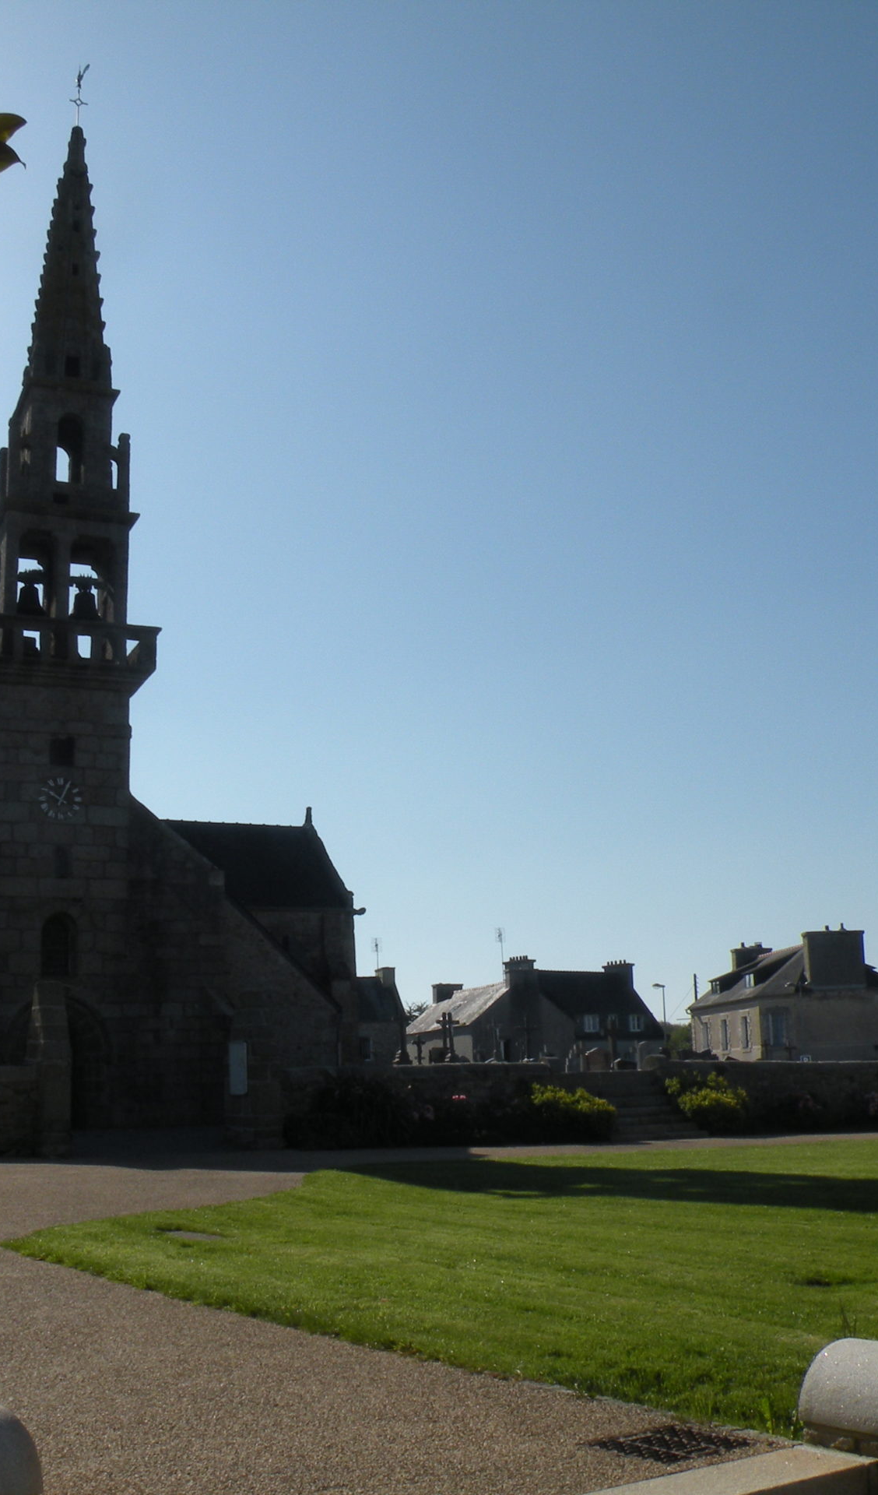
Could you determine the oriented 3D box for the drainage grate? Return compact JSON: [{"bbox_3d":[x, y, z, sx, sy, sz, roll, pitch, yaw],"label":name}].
[{"bbox_3d":[0.899,2.683,5.953,0.466,0.040,0.468,7,-15,-37],"label":"drainage grate"}]

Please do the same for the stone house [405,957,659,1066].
[{"bbox_3d":[5.348,16.518,91.026,13.300,7.600,8.000,4,-14,-27],"label":"stone house"}]

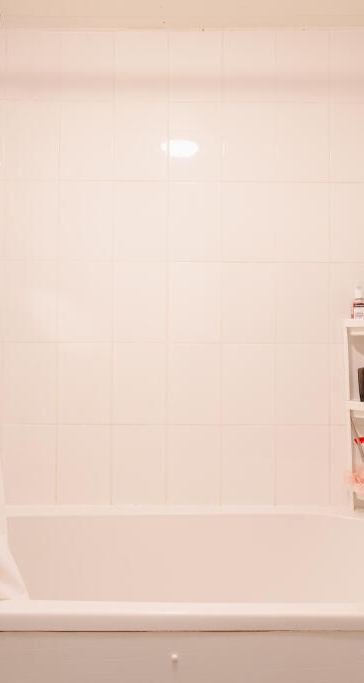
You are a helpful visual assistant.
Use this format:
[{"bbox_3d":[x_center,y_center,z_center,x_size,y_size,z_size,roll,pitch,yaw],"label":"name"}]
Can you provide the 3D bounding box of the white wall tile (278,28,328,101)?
[{"bbox_3d":[0.458,-1.044,1.730,0.202,0.271,0.010,0,-1,0],"label":"white wall tile"}]

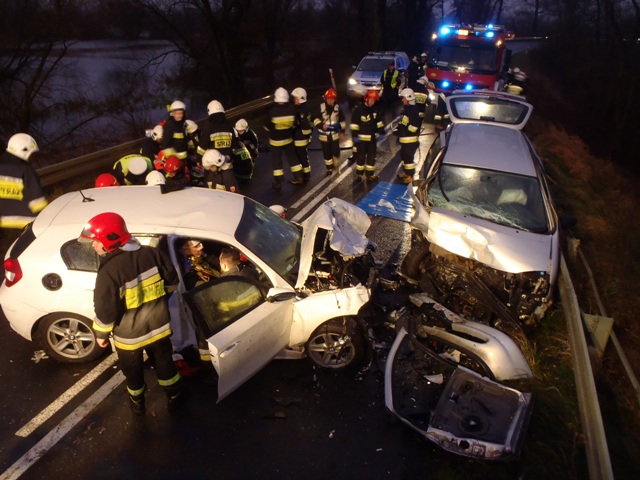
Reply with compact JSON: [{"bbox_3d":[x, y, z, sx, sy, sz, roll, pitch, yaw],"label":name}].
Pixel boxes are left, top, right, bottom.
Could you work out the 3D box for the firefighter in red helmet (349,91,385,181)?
[{"bbox_3d":[0.980,-2.130,10.530,0.660,1.830,0.450,-3,24,-5],"label":"firefighter in red helmet"}]

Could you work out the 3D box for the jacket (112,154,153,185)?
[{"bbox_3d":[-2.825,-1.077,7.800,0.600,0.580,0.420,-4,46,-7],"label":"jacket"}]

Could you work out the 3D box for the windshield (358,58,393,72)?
[{"bbox_3d":[1.940,-6.050,17.900,1.400,0.450,0.650,5,25,12],"label":"windshield"}]

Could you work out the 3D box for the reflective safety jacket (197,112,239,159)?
[{"bbox_3d":[-1.824,-1.829,9.275,0.680,0.850,0.450,-5,25,-16],"label":"reflective safety jacket"}]

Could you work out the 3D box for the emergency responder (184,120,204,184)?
[{"bbox_3d":[-2.376,-1.611,9.832,0.600,1.400,0.600,15,27,27],"label":"emergency responder"}]

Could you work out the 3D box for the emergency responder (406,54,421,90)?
[{"bbox_3d":[3.140,-5.330,17.600,0.450,1.780,0.550,-14,28,-27],"label":"emergency responder"}]

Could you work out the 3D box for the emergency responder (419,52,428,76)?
[{"bbox_3d":[4.293,-6.962,21.902,0.600,1.830,0.450,8,25,14],"label":"emergency responder"}]

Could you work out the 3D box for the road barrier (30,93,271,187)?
[{"bbox_3d":[-3.147,-2.541,12.740,0.320,0.720,8.970,9,26,20],"label":"road barrier"}]

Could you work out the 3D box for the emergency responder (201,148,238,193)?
[{"bbox_3d":[-1.700,-0.945,8.639,0.650,1.200,0.750,-11,27,-27],"label":"emergency responder"}]

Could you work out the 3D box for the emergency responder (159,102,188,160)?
[{"bbox_3d":[-2.498,-1.632,9.461,0.580,1.780,0.450,-10,26,-21],"label":"emergency responder"}]

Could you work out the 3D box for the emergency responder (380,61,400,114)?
[{"bbox_3d":[2.320,-4.980,16.970,0.620,1.780,0.420,6,25,13],"label":"emergency responder"}]

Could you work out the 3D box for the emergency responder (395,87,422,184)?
[{"bbox_3d":[1.814,-2.055,10.281,0.500,1.820,0.560,-4,24,-7],"label":"emergency responder"}]

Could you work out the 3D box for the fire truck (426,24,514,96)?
[{"bbox_3d":[6.111,-7.192,21.075,2.450,3.050,7.200,11,25,17],"label":"fire truck"}]

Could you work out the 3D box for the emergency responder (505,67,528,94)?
[{"bbox_3d":[6.351,-4.794,17.158,0.620,1.760,0.500,5,24,11],"label":"emergency responder"}]

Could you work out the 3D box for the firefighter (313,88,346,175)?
[{"bbox_3d":[0.186,-2.316,11.108,0.660,1.830,0.500,3,24,2],"label":"firefighter"}]

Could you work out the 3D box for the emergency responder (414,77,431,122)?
[{"bbox_3d":[2.620,-3.480,13.600,0.600,1.720,0.500,-14,28,-27],"label":"emergency responder"}]

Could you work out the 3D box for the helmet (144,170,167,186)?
[{"bbox_3d":[-2.340,-0.860,7.420,0.280,0.260,0.320,-18,30,-34],"label":"helmet"}]

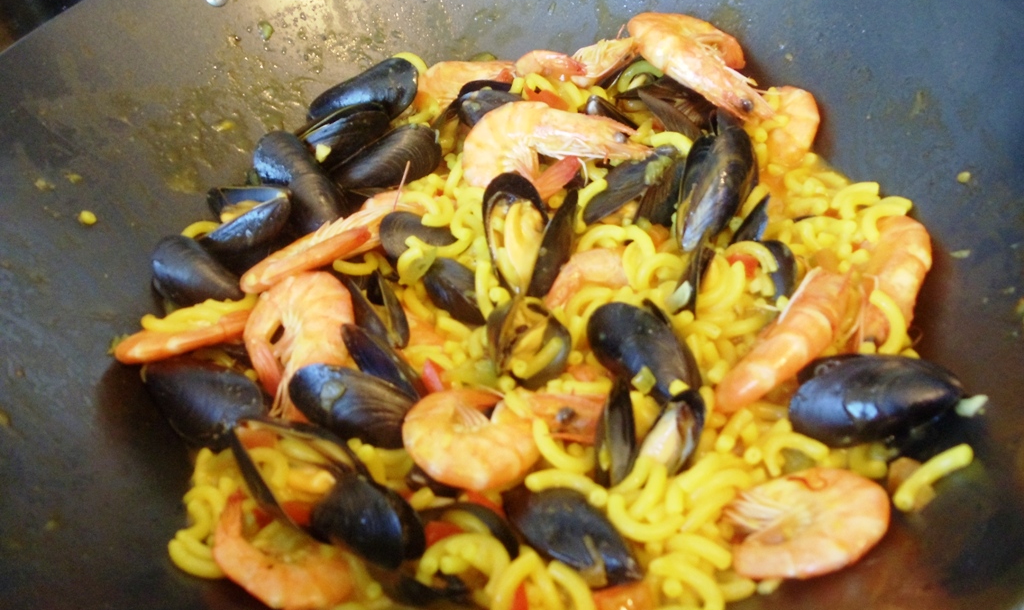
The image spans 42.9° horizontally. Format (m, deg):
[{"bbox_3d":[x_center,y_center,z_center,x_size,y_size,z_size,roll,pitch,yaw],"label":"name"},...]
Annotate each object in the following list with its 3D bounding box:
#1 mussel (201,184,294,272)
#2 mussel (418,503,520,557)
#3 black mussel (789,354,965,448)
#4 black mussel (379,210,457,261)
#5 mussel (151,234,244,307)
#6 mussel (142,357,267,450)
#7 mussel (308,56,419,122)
[{"bbox_3d":[-0.118,-0.037,0.590,0.048,0.028,0.036,-24,39,14],"label":"mussel"},{"bbox_3d":[-0.015,0.075,0.420,0.041,0.015,0.024,14,56,17],"label":"mussel"},{"bbox_3d":[0.121,0.032,0.435,0.057,0.024,0.030,-1,56,20],"label":"black mussel"},{"bbox_3d":[-0.037,-0.028,0.530,0.038,0.017,0.024,14,55,18],"label":"black mussel"},{"bbox_3d":[-0.129,-0.014,0.535,0.045,0.022,0.027,25,59,5],"label":"mussel"},{"bbox_3d":[-0.115,0.036,0.485,0.054,0.022,0.028,24,53,9],"label":"mussel"},{"bbox_3d":[-0.075,-0.107,0.655,0.059,0.023,0.029,-22,39,15],"label":"mussel"}]

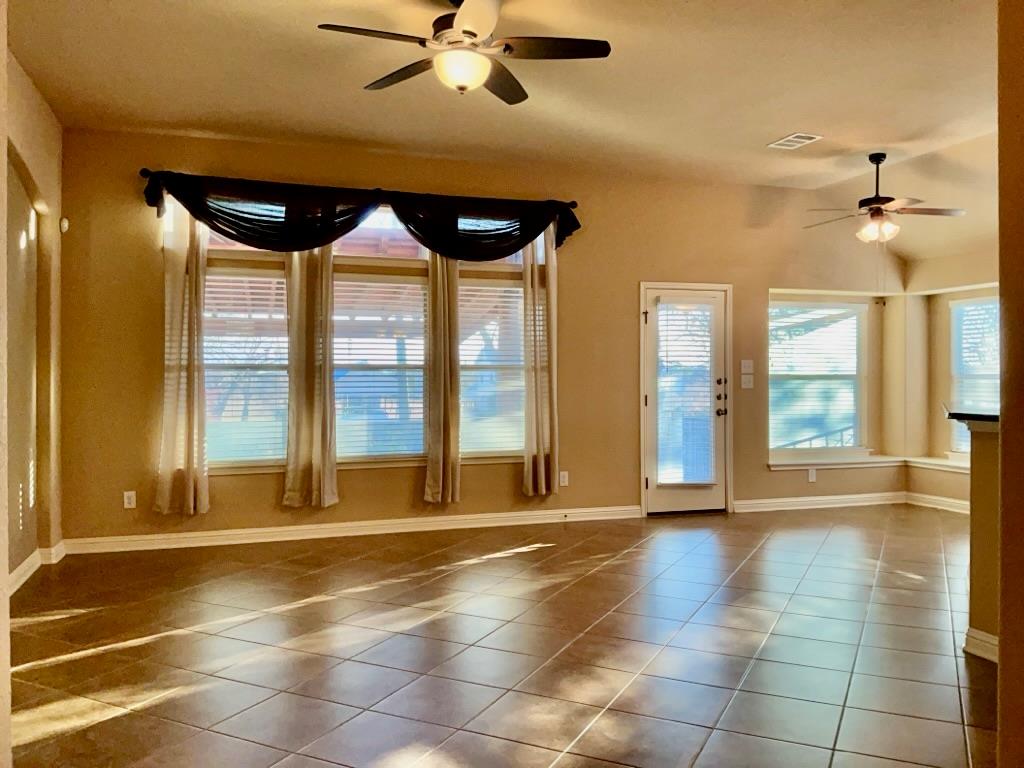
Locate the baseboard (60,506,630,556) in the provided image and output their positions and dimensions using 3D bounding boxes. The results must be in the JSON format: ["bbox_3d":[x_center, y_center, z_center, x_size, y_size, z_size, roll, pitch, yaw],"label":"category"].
[{"bbox_3d":[-1.011,1.151,6.426,4.600,0.110,0.025,0,0,-18],"label":"baseboard"}]

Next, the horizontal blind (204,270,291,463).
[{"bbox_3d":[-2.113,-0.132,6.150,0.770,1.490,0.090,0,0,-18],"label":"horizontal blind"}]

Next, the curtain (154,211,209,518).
[{"bbox_3d":[-2.432,-0.228,5.886,0.380,2.355,0.120,0,0,-18],"label":"curtain"}]

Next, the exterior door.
[{"bbox_3d":[1.589,0.155,7.326,0.865,2.070,0.070,0,0,-18],"label":"exterior door"}]

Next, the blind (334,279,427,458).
[{"bbox_3d":[-1.090,-0.138,6.490,0.865,1.490,0.090,0,0,-18],"label":"blind"}]

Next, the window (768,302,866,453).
[{"bbox_3d":[3.067,-0.077,8.027,1.152,1.497,0.090,0,0,-18],"label":"window"}]

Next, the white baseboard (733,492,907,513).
[{"bbox_3d":[2.995,1.110,7.656,1.990,0.108,0.025,0,0,-18],"label":"white baseboard"}]

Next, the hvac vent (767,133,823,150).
[{"bbox_3d":[2.189,-1.871,6.183,0.250,0.025,0.340,0,0,-18],"label":"hvac vent"}]

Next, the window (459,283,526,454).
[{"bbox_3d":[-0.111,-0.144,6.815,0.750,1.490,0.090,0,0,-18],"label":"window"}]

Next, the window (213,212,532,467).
[{"bbox_3d":[-1.101,-0.431,6.477,2.900,2.105,0.110,0,0,-18],"label":"window"}]

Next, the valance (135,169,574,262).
[{"bbox_3d":[-1.052,-1.284,6.338,3.455,0.560,0.160,0,0,-18],"label":"valance"}]

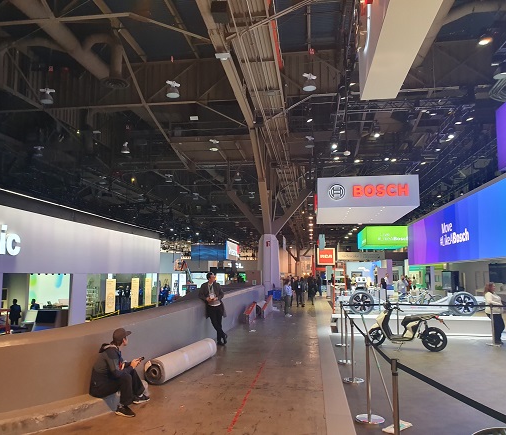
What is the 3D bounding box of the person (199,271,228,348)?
[{"bbox_3d":[-0.985,2.238,10.702,0.620,1.750,0.500,4,-8,-27],"label":"person"}]

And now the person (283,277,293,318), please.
[{"bbox_3d":[1.453,3.256,18.032,0.380,1.620,0.460,-5,-9,37],"label":"person"}]

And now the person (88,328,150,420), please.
[{"bbox_3d":[-1.750,1.956,5.647,0.750,1.040,0.560,-1,-7,6],"label":"person"}]

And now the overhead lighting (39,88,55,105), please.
[{"bbox_3d":[-9.706,-5.737,20.642,0.600,0.620,0.580,-1,-7,8],"label":"overhead lighting"}]

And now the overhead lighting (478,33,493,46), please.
[{"bbox_3d":[7.045,-5.379,13.200,0.420,0.400,0.420,-1,-7,8],"label":"overhead lighting"}]

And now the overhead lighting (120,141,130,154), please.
[{"bbox_3d":[-8.500,-4.668,29.194,0.580,0.680,0.580,-1,-7,8],"label":"overhead lighting"}]

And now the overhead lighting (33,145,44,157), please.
[{"bbox_3d":[-12.799,-4.006,26.092,0.500,0.620,0.500,-1,-7,8],"label":"overhead lighting"}]

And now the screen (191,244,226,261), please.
[{"bbox_3d":[-5.479,4.376,54.000,4.280,1.980,0.300,-1,-7,8],"label":"screen"}]

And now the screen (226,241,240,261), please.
[{"bbox_3d":[-2.836,4.582,59.401,0.400,2.400,8.800,-1,-7,11],"label":"screen"}]

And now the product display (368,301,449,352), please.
[{"bbox_3d":[3.541,2.504,10.148,1.850,1.100,0.680,-3,-8,25],"label":"product display"}]

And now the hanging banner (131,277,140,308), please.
[{"bbox_3d":[-8.490,5.506,31.556,0.080,2.200,1.150,-1,-7,11],"label":"hanging banner"}]

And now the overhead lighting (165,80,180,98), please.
[{"bbox_3d":[-3.161,-5.099,17.354,0.520,0.620,0.520,-1,-7,8],"label":"overhead lighting"}]

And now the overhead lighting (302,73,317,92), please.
[{"bbox_3d":[2.155,-5.189,16.652,0.520,0.620,0.520,-1,-7,8],"label":"overhead lighting"}]

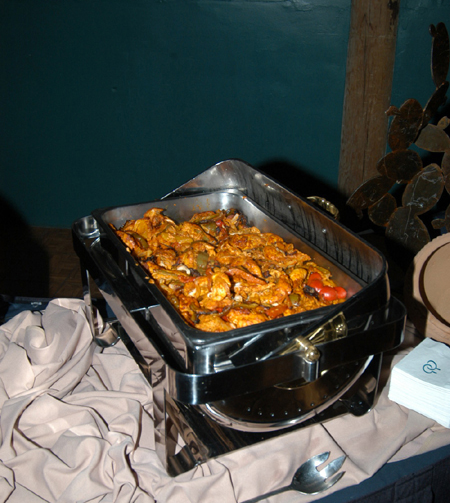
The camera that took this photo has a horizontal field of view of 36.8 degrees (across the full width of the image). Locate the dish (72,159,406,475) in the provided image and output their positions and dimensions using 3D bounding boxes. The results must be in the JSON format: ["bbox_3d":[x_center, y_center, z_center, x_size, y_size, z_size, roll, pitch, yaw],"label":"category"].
[{"bbox_3d":[-0.002,0.079,1.236,0.405,0.343,0.620,-11,27,-23],"label":"dish"}]

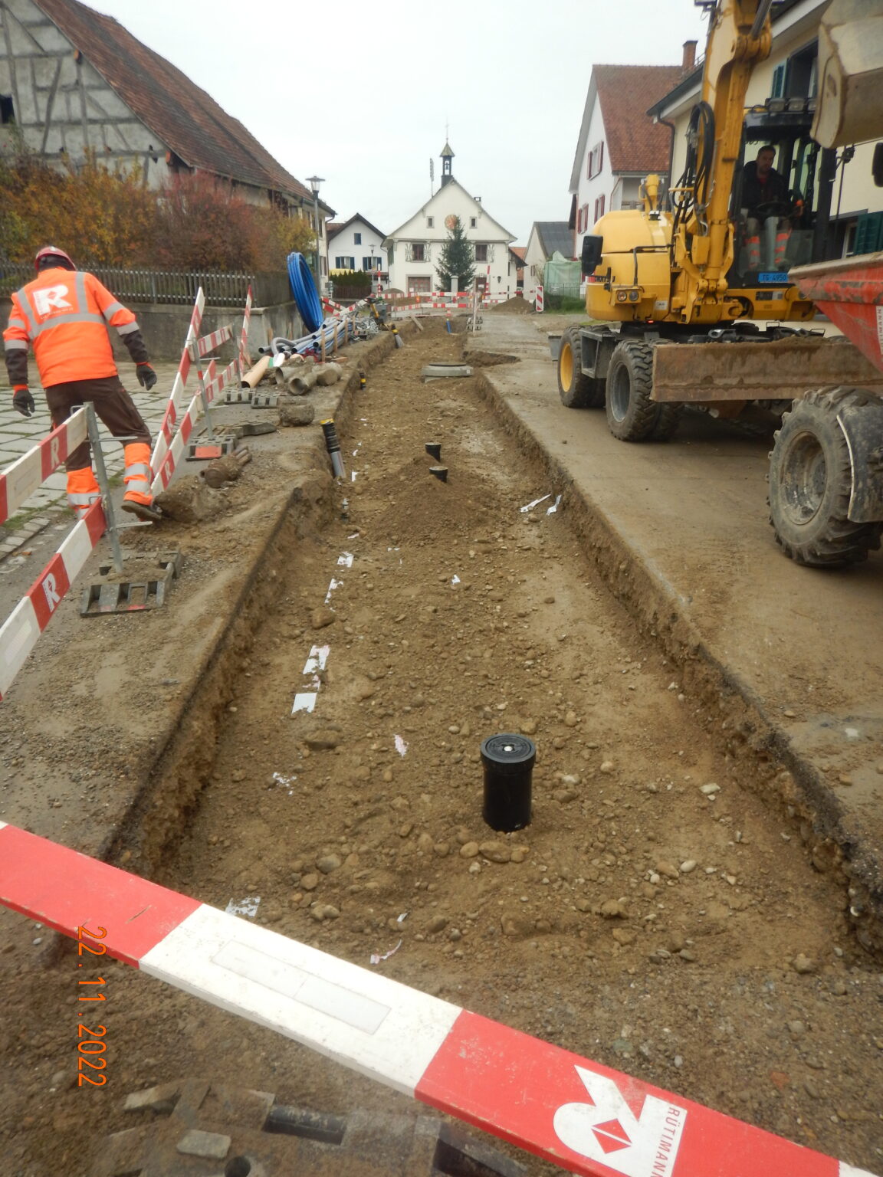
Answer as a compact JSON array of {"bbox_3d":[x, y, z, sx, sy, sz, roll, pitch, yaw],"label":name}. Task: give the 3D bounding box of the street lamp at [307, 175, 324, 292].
[{"bbox_3d":[-3.865,-10.543,25.922,0.620,4.650,0.620,0,20,0],"label":"street lamp"}]

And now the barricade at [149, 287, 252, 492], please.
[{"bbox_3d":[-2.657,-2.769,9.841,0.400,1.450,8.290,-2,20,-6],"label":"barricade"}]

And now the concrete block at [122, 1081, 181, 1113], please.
[{"bbox_3d":[-0.582,1.025,1.647,0.110,0.045,0.055,-7,21,-19],"label":"concrete block"}]

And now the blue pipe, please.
[{"bbox_3d":[-4.012,-8.686,23.977,0.400,2.300,2.250,-15,20,5],"label":"blue pipe"}]

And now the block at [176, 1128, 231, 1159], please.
[{"bbox_3d":[-0.441,1.024,1.507,0.090,0.030,0.048,5,21,14],"label":"block"}]

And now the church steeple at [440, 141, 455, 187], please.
[{"bbox_3d":[0.537,-38.015,73.303,1.350,3.840,1.350,-2,20,-6],"label":"church steeple"}]

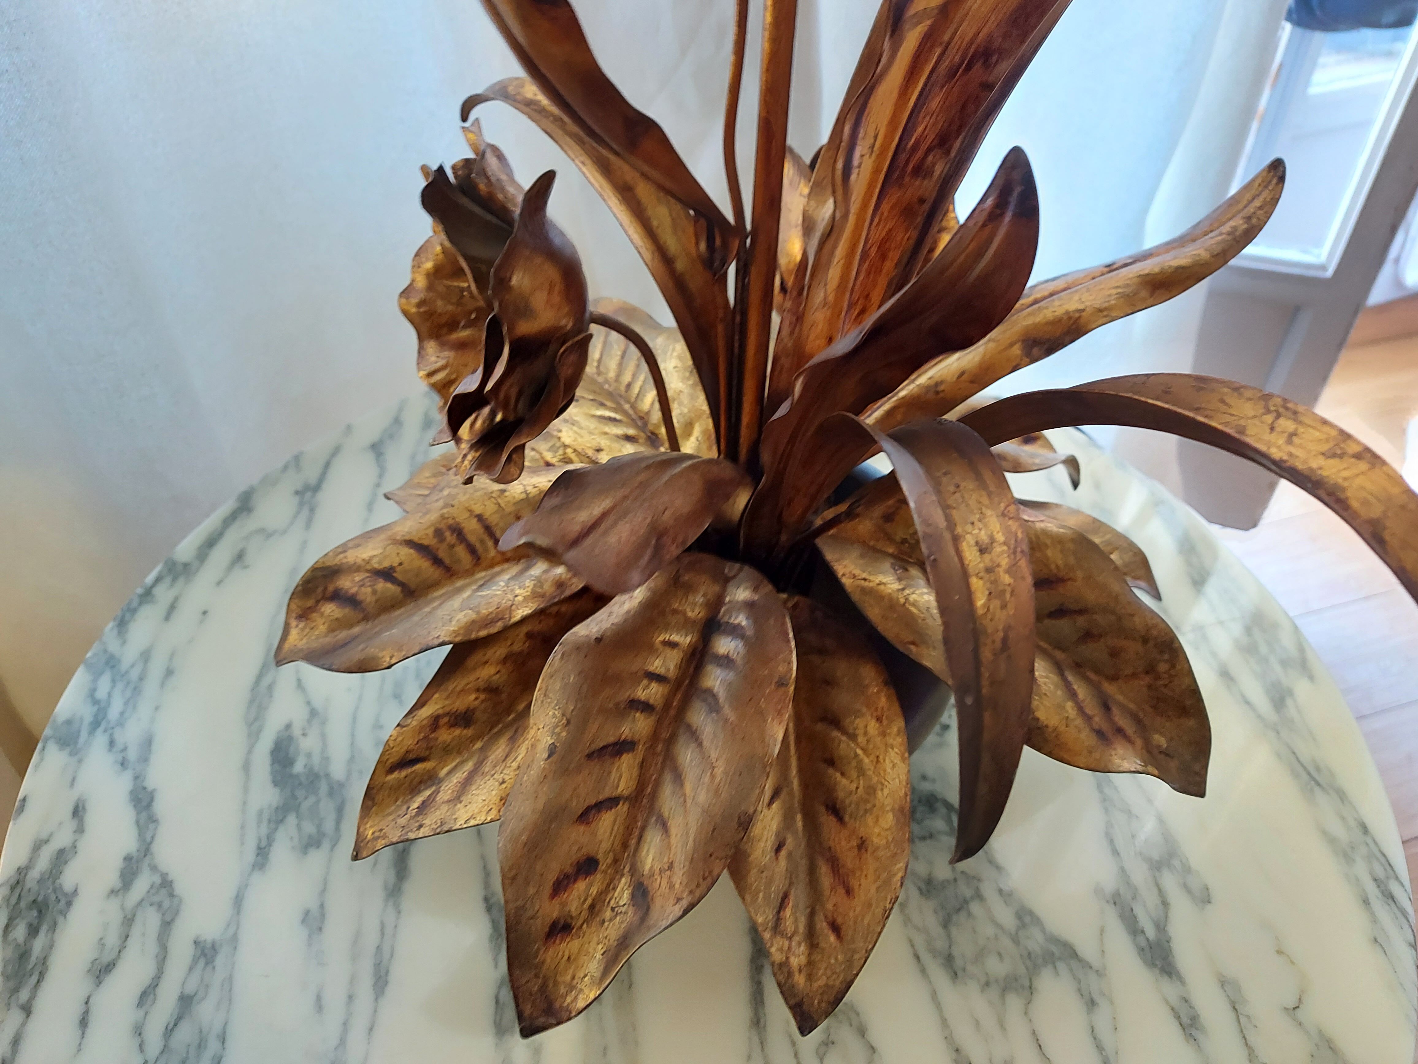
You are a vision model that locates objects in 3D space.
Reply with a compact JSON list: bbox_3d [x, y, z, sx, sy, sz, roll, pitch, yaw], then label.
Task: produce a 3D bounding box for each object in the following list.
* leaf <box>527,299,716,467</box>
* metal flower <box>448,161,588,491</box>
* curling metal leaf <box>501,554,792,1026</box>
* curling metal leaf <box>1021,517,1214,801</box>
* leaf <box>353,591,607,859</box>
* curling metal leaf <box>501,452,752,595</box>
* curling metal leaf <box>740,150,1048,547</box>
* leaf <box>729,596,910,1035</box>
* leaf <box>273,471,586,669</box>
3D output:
[{"bbox_3d":[-0.057,-0.080,0.564,0.176,0.034,0.123,35,74,33],"label":"leaf"},{"bbox_3d":[-0.087,-0.094,0.448,0.065,0.122,0.099,15,29,2],"label":"metal flower"},{"bbox_3d":[-0.029,0.094,0.398,0.107,0.034,0.213,17,61,16],"label":"curling metal leaf"},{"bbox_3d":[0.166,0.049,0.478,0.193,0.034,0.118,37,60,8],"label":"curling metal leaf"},{"bbox_3d":[-0.092,0.077,0.450,0.188,0.034,0.082,-42,67,-12],"label":"leaf"},{"bbox_3d":[-0.035,-0.007,0.436,0.119,0.036,0.066,-13,64,-8],"label":"curling metal leaf"},{"bbox_3d":[0.076,-0.073,0.428,0.037,0.214,0.082,20,17,-38],"label":"curling metal leaf"},{"bbox_3d":[0.051,0.115,0.424,0.082,0.034,0.186,3,63,-4],"label":"leaf"},{"bbox_3d":[-0.122,0.012,0.494,0.216,0.034,0.098,-18,58,4],"label":"leaf"}]

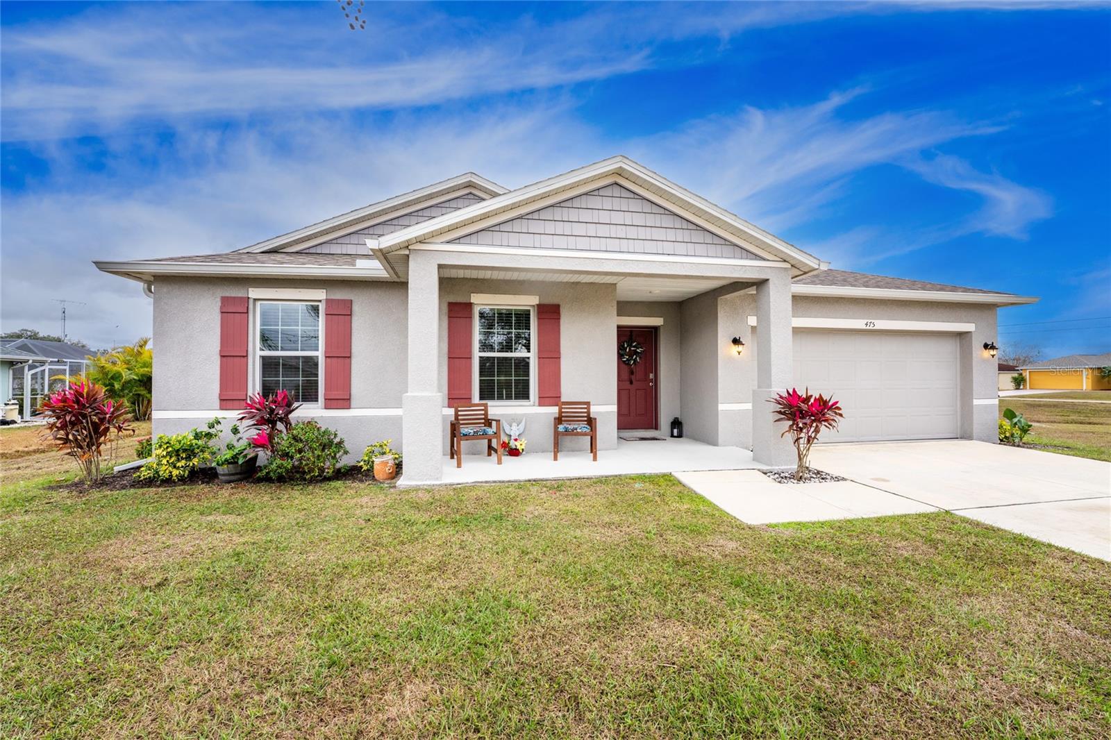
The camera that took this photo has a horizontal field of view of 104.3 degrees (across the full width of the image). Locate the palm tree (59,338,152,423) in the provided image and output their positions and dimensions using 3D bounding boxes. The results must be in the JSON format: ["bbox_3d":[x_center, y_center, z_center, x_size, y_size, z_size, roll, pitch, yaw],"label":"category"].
[{"bbox_3d":[-14.450,0.323,14.600,2.600,2.750,2.500,0,-1,-45],"label":"palm tree"}]

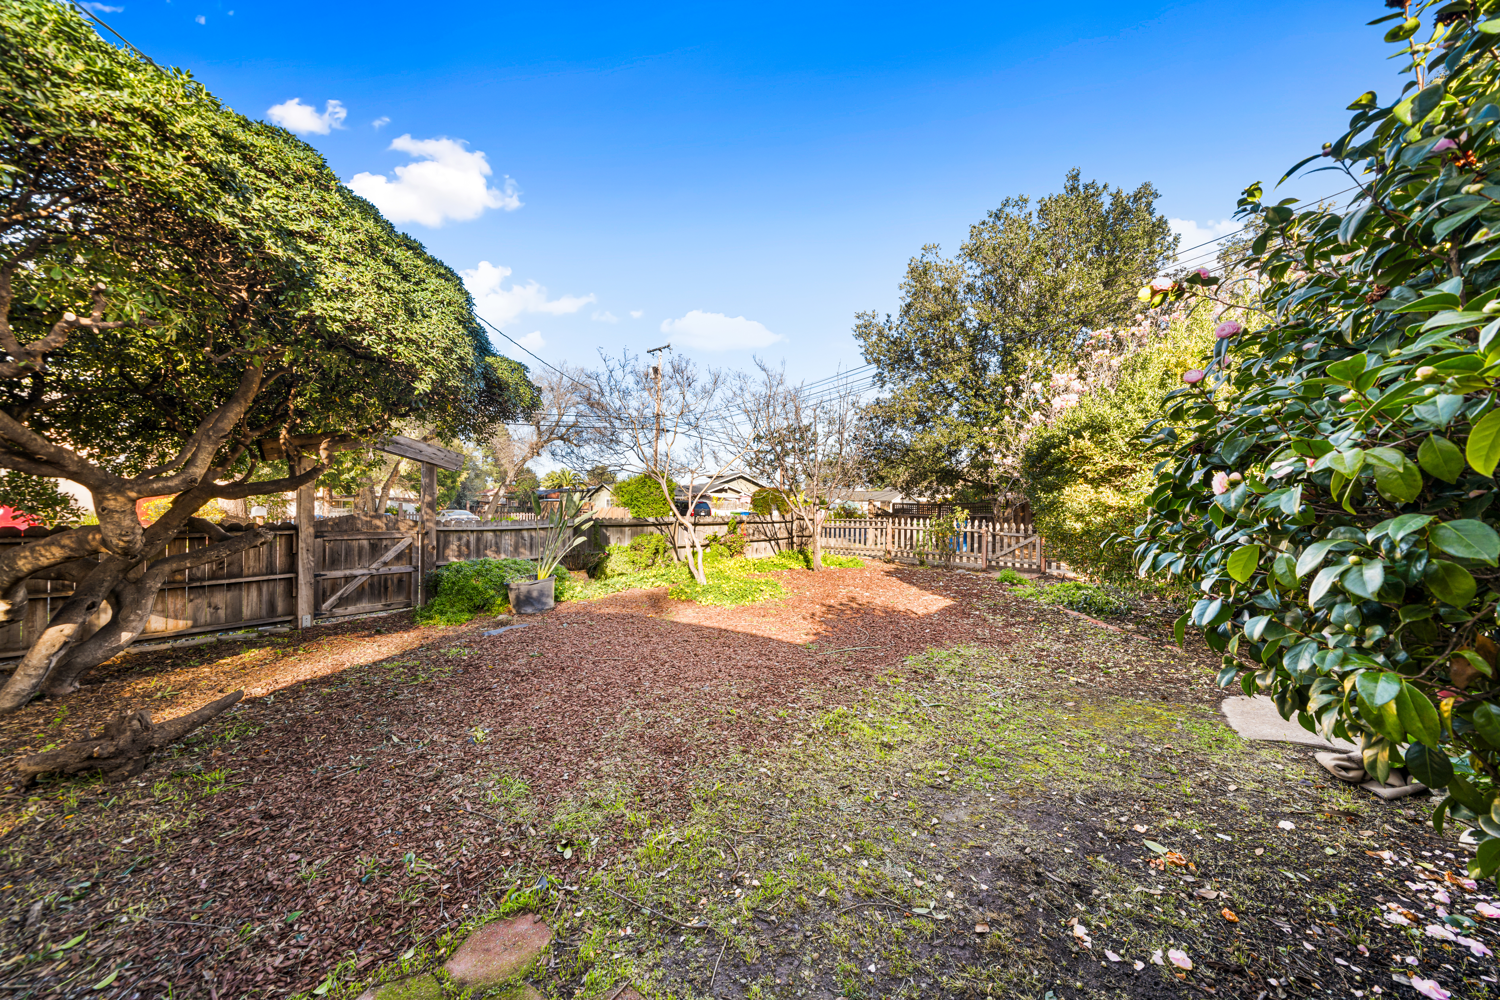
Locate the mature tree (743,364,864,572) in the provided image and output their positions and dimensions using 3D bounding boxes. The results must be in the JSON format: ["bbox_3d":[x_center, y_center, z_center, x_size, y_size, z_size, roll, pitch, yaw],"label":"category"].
[{"bbox_3d":[1.180,-0.740,10.900,2.650,4.500,2.600,0,0,0],"label":"mature tree"}]

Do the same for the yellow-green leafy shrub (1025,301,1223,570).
[{"bbox_3d":[6.650,-0.900,9.000,3.800,4.800,3.500,0,0,0],"label":"yellow-green leafy shrub"}]

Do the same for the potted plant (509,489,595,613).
[{"bbox_3d":[-2.740,0.680,6.900,1.150,1.660,0.900,0,0,0],"label":"potted plant"}]

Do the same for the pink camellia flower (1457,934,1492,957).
[{"bbox_3d":[2.450,1.510,1.690,0.078,0.028,0.075,0,0,0],"label":"pink camellia flower"}]

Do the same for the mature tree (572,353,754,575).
[{"bbox_3d":[-1.560,-0.600,9.200,3.250,4.200,3.000,0,0,0],"label":"mature tree"}]

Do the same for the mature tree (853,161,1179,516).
[{"bbox_3d":[8.200,-4.300,15.500,9.700,11.600,9.000,0,0,0],"label":"mature tree"}]

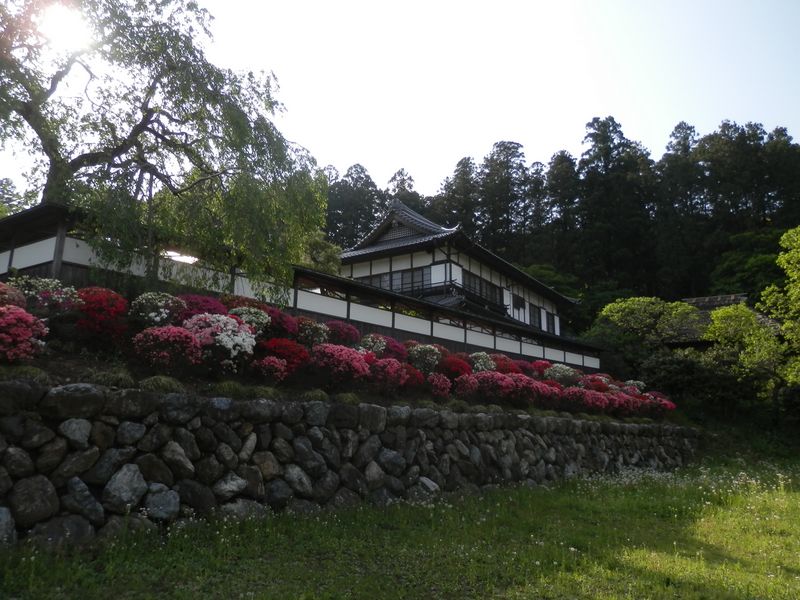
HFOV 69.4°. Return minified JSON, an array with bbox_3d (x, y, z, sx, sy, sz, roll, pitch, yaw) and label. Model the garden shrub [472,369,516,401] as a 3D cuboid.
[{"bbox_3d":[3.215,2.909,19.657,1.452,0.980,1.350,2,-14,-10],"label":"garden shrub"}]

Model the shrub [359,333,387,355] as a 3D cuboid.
[{"bbox_3d":[-0.778,1.311,16.648,0.770,0.749,0.810,0,-14,0],"label":"shrub"}]

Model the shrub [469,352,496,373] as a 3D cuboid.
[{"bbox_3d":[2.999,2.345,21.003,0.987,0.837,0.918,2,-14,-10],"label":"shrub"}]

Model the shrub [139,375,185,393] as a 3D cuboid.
[{"bbox_3d":[-4.121,1.438,9.945,0.780,0.310,0.660,0,-13,0],"label":"shrub"}]

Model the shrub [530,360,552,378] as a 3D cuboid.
[{"bbox_3d":[6.007,2.993,24.528,0.861,0.849,0.906,-12,-18,40],"label":"shrub"}]

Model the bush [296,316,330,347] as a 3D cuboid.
[{"bbox_3d":[-2.241,0.860,15.054,0.840,0.860,0.885,0,-14,0],"label":"bush"}]

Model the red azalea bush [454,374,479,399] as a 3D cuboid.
[{"bbox_3d":[2.003,2.612,17.339,0.710,0.750,0.670,0,-13,0],"label":"red azalea bush"}]

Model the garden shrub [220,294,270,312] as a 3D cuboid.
[{"bbox_3d":[-3.812,0.255,14.067,1.340,0.800,1.140,0,-13,0],"label":"garden shrub"}]

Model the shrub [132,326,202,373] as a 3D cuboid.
[{"bbox_3d":[-4.375,0.961,10.758,1.290,0.950,1.230,0,-13,0],"label":"shrub"}]

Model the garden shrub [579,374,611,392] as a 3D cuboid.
[{"bbox_3d":[9.029,3.900,26.824,1.441,0.847,1.340,1,-14,-3],"label":"garden shrub"}]

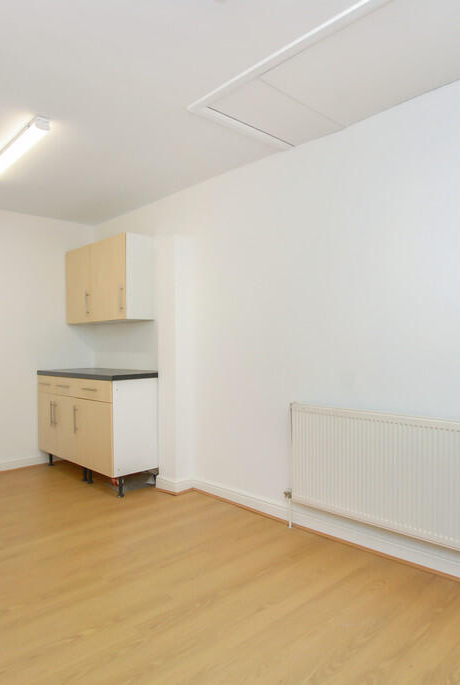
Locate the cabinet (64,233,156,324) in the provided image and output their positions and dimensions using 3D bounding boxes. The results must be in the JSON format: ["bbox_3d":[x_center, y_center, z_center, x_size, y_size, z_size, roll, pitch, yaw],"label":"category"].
[{"bbox_3d":[-1.155,-0.552,4.052,1.083,0.729,0.293,-1,0,44],"label":"cabinet"}]

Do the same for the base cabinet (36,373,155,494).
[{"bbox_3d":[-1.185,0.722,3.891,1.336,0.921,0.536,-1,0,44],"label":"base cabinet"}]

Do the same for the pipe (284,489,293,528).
[{"bbox_3d":[0.371,1.044,2.704,0.045,0.248,0.037,-1,0,44],"label":"pipe"}]

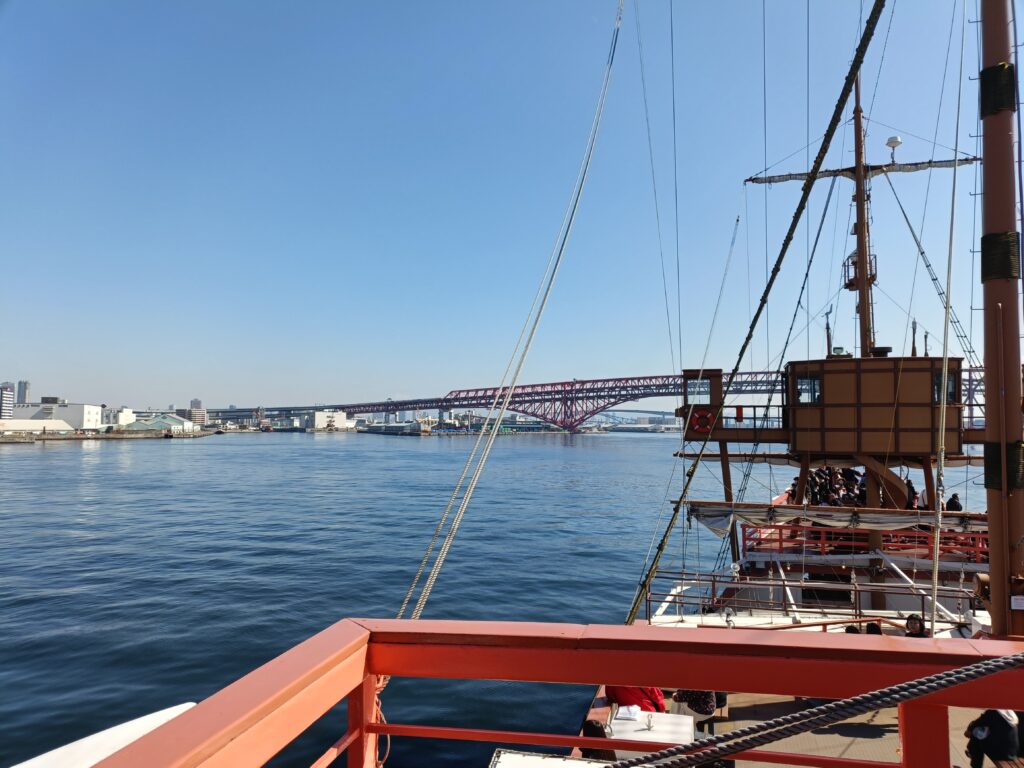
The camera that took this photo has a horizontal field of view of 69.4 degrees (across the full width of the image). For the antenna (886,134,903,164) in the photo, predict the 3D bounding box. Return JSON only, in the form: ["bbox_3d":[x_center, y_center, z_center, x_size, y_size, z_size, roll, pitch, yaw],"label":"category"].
[{"bbox_3d":[10.966,-6.735,21.200,0.460,0.780,0.460,-1,-3,16],"label":"antenna"}]

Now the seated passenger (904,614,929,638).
[{"bbox_3d":[5.020,3.551,9.200,0.500,1.280,0.700,-2,-4,32],"label":"seated passenger"}]

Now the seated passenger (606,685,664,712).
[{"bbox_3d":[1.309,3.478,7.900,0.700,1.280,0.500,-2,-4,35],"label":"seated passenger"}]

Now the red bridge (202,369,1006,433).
[{"bbox_3d":[-67.000,40.178,1215.659,1400.000,76.000,25.000,-2,-4,33],"label":"red bridge"}]

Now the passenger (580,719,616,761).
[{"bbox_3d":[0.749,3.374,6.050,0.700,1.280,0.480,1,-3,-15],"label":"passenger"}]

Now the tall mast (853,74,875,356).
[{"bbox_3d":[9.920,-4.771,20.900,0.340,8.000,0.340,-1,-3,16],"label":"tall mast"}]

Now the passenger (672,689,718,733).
[{"bbox_3d":[2.071,3.501,8.300,0.700,1.280,0.500,-1,-3,20],"label":"passenger"}]

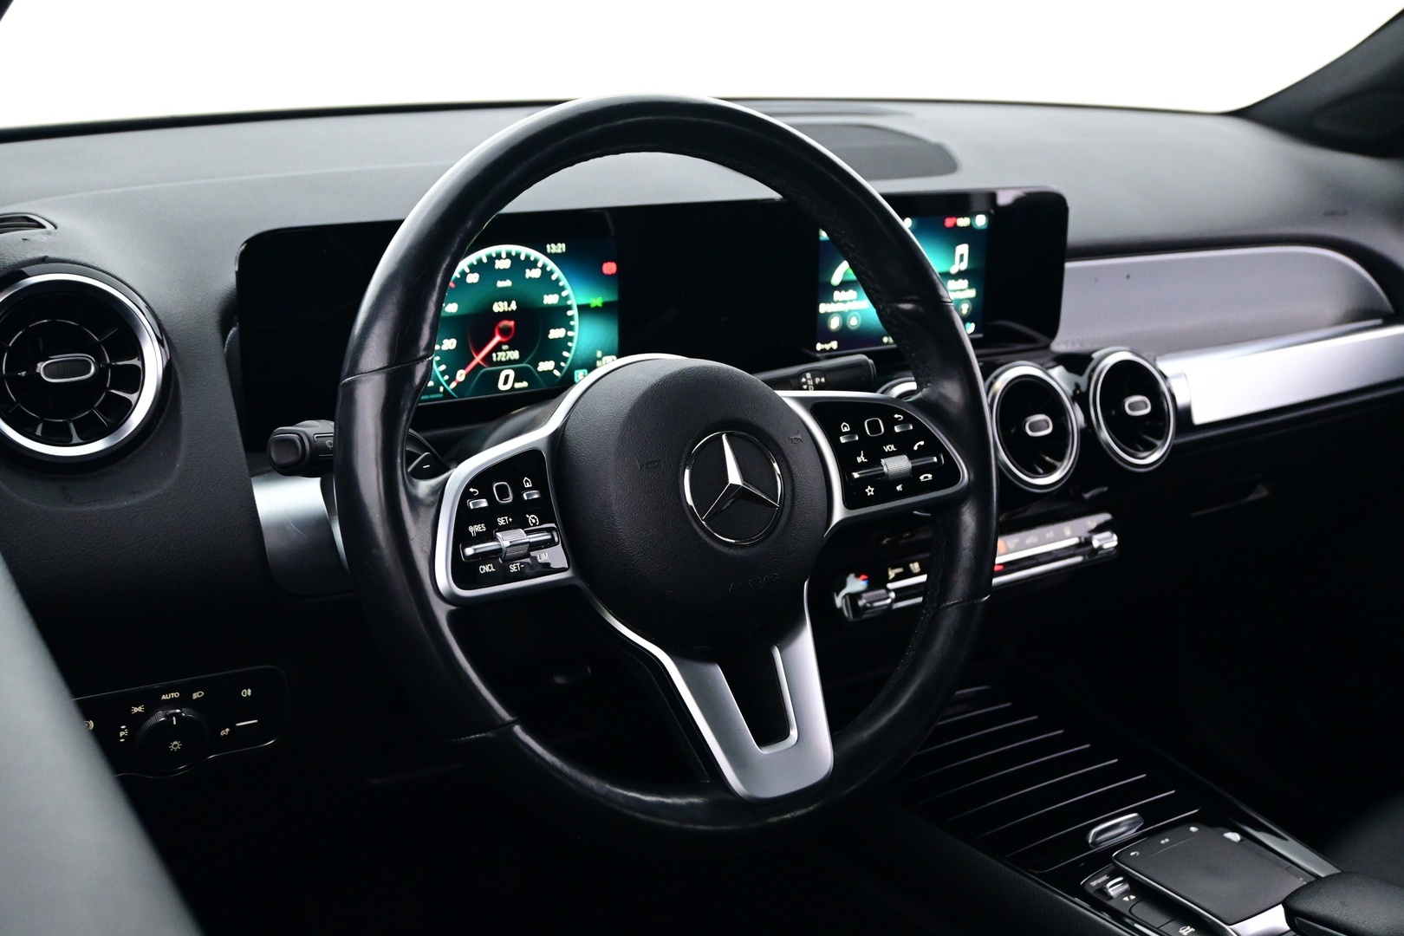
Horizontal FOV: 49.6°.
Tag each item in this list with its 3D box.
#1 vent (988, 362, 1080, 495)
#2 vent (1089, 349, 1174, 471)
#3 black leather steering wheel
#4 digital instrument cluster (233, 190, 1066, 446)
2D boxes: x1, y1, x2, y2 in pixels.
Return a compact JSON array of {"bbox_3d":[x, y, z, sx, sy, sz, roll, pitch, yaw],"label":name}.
[{"bbox_3d":[0.226,-0.028,1.076,0.090,0.090,0.040,-11,-2,-36],"label":"vent"},{"bbox_3d":[0.313,-0.043,1.133,0.090,0.090,0.040,-11,-2,-36],"label":"vent"},{"bbox_3d":[-0.003,0.001,0.753,0.374,0.374,0.095,-9,-1,-33],"label":"black leather steering wheel"},{"bbox_3d":[0.003,-0.116,1.009,0.635,0.120,0.038,-9,18,-33],"label":"digital instrument cluster"}]

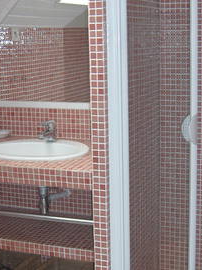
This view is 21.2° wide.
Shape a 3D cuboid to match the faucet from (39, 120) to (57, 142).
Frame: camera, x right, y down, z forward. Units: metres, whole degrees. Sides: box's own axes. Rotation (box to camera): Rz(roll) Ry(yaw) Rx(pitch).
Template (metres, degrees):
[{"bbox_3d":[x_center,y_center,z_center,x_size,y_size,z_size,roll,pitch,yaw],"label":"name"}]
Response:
[{"bbox_3d":[-0.268,-0.016,2.675,0.055,0.114,0.127,3,12,24],"label":"faucet"}]

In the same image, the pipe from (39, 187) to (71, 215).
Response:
[{"bbox_3d":[-0.229,0.287,2.736,0.060,0.164,0.304,3,12,24],"label":"pipe"}]

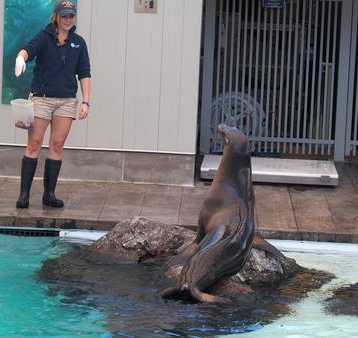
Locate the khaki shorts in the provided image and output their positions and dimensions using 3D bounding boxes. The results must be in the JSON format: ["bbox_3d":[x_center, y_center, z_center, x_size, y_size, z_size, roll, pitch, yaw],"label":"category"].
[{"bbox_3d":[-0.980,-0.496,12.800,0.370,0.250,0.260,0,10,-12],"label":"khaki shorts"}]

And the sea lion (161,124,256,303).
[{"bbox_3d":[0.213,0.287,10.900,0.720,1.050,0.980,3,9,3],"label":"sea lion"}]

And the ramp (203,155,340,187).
[{"bbox_3d":[0.828,0.013,14.851,1.225,0.085,0.920,3,9,3],"label":"ramp"}]

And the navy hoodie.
[{"bbox_3d":[-0.963,-0.853,12.680,0.540,0.600,0.380,-1,10,-18],"label":"navy hoodie"}]

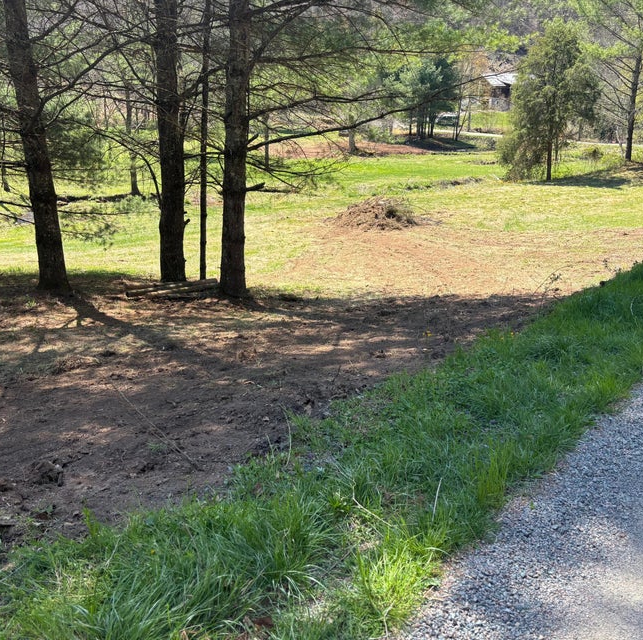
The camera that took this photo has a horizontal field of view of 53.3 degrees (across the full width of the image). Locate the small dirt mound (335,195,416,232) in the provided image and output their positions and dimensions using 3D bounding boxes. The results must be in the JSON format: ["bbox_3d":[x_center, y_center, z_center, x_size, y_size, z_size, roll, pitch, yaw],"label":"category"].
[{"bbox_3d":[1.534,-3.053,18.200,2.300,0.800,2.000,0,15,0],"label":"small dirt mound"}]

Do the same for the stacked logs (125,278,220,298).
[{"bbox_3d":[-2.247,-0.472,9.600,1.330,0.190,0.400,-6,16,-21],"label":"stacked logs"}]

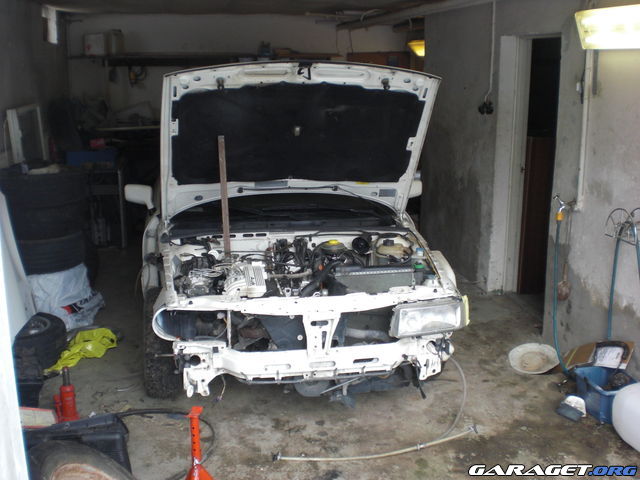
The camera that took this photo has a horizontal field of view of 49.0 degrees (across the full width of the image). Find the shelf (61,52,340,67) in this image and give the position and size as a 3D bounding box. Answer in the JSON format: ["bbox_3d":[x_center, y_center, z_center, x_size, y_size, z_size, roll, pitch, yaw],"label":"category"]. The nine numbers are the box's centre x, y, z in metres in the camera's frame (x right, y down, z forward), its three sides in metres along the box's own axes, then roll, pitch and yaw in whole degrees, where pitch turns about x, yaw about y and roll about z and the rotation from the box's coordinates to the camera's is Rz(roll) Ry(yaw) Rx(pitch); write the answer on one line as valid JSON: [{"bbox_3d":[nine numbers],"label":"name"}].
[{"bbox_3d":[-1.261,-2.030,7.901,3.000,0.100,0.300,-3,13,-10],"label":"shelf"}]

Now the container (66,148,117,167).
[{"bbox_3d":[-2.356,-0.859,7.278,0.500,0.170,0.280,-3,13,-10],"label":"container"}]

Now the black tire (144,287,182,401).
[{"bbox_3d":[-0.851,0.561,3.808,0.190,0.600,0.600,-3,13,-9],"label":"black tire"}]

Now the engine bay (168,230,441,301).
[{"bbox_3d":[-0.105,0.220,3.710,1.250,0.420,0.850,-3,13,-9],"label":"engine bay"}]

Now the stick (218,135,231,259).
[{"bbox_3d":[-0.488,-0.213,3.607,0.040,0.670,0.025,-3,24,-9],"label":"stick"}]

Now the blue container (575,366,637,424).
[{"bbox_3d":[1.485,0.805,3.626,0.250,0.180,0.310,-3,13,-10],"label":"blue container"}]

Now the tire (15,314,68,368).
[{"bbox_3d":[-1.883,0.644,4.357,0.600,0.200,0.600,-3,13,-10],"label":"tire"}]

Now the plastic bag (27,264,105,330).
[{"bbox_3d":[-1.864,0.408,4.857,0.620,0.420,0.520,0,13,0],"label":"plastic bag"}]

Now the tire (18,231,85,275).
[{"bbox_3d":[-1.976,0.061,4.937,0.620,0.215,0.620,-3,13,-10],"label":"tire"}]

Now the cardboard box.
[{"bbox_3d":[-2.438,-2.123,7.630,0.240,0.250,0.230,-3,13,-10],"label":"cardboard box"}]

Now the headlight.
[{"bbox_3d":[0.498,0.348,3.341,0.380,0.160,0.170,-4,14,-14],"label":"headlight"}]

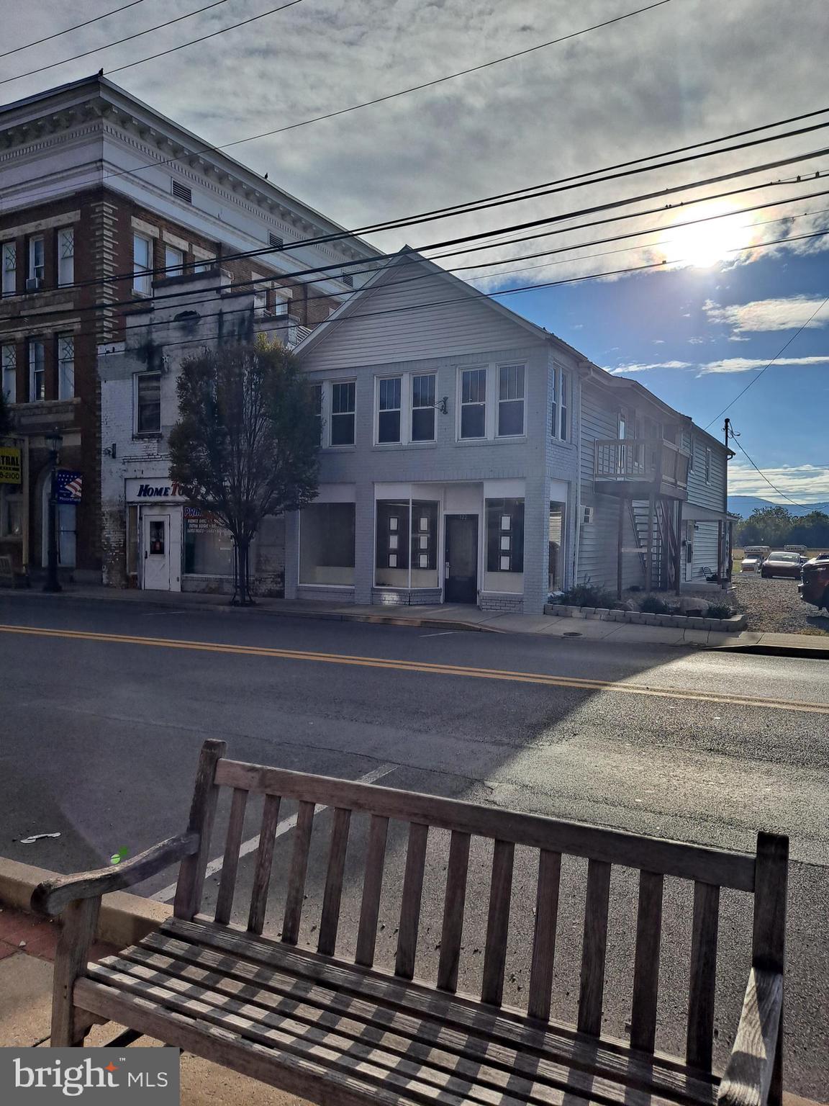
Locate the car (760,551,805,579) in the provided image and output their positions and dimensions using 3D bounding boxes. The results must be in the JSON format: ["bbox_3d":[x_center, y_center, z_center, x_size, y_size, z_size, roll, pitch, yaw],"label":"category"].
[{"bbox_3d":[19.597,0.578,42.241,1.840,1.430,4.600,1,1,27],"label":"car"}]

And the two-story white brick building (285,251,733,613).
[{"bbox_3d":[5.023,-2.852,26.390,7.400,8.050,20.550,1,1,30],"label":"two-story white brick building"}]

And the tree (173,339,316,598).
[{"bbox_3d":[-3.877,-1.841,18.100,3.400,6.000,3.400,1,1,0],"label":"tree"}]

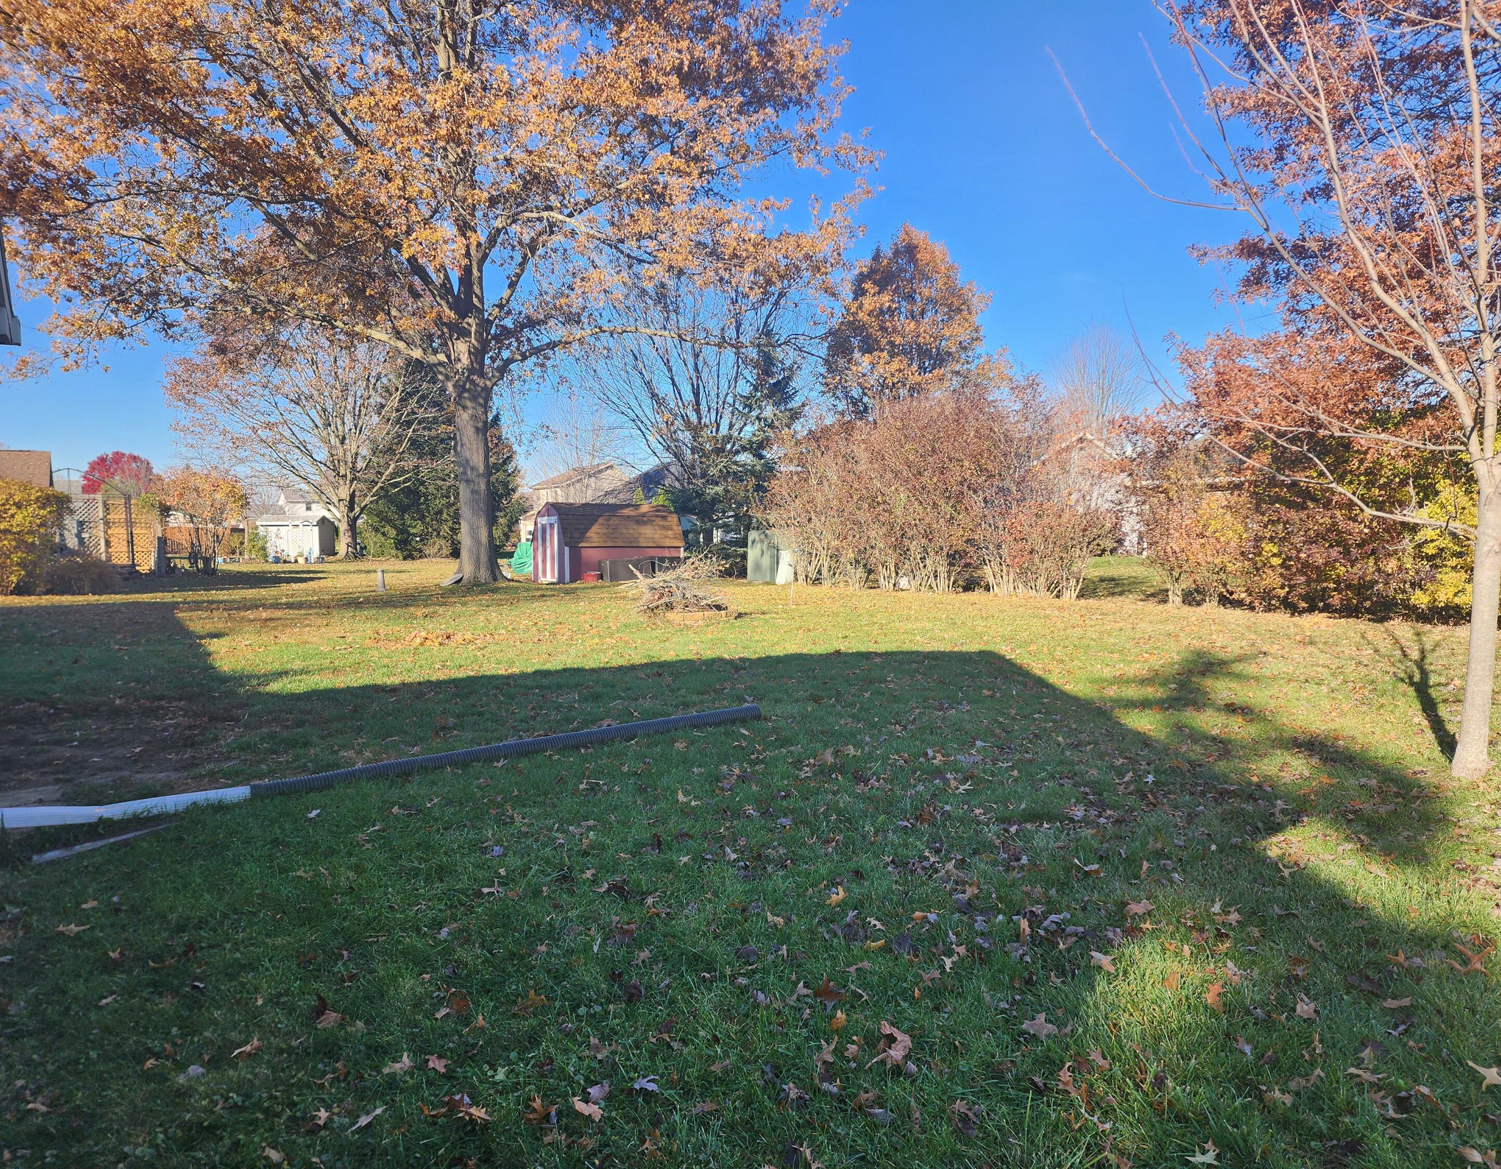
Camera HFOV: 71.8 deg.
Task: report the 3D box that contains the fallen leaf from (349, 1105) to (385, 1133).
[{"bbox_3d":[-0.963,1.342,2.601,0.042,0.030,0.115,2,4,25],"label":"fallen leaf"}]

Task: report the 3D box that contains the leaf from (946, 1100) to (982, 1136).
[{"bbox_3d":[0.537,1.342,2.603,0.090,0.050,0.076,1,4,12],"label":"leaf"}]

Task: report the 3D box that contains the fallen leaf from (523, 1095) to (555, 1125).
[{"bbox_3d":[-0.538,1.340,2.644,0.082,0.040,0.070,-1,4,-12],"label":"fallen leaf"}]

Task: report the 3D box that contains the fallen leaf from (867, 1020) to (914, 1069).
[{"bbox_3d":[0.402,1.320,2.969,0.135,0.075,0.140,0,4,8],"label":"fallen leaf"}]

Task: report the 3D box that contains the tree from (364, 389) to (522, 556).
[{"bbox_3d":[-16.757,-6.222,56.000,8.132,9.613,7.500,-1,4,-17],"label":"tree"}]

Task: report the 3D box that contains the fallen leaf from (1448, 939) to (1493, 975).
[{"bbox_3d":[2.475,1.283,3.555,0.127,0.065,0.159,3,4,35],"label":"fallen leaf"}]

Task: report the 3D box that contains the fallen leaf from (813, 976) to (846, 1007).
[{"bbox_3d":[0.253,1.299,3.307,0.105,0.050,0.107,0,4,4],"label":"fallen leaf"}]

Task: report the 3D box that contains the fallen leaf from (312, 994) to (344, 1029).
[{"bbox_3d":[-1.296,1.307,3.172,0.090,0.060,0.102,-1,4,-23],"label":"fallen leaf"}]

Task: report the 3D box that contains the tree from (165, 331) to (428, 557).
[{"bbox_3d":[-22.622,-7.062,52.000,12.870,11.617,12.870,-2,4,-23],"label":"tree"}]

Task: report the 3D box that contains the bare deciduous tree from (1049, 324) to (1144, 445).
[{"bbox_3d":[22.707,-9.634,68.000,6.316,14.871,6.316,1,4,18],"label":"bare deciduous tree"}]

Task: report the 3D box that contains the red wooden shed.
[{"bbox_3d":[-4.278,-1.323,31.303,3.850,2.360,2.400,-2,4,-34],"label":"red wooden shed"}]

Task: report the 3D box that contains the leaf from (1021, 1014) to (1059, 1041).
[{"bbox_3d":[0.860,1.313,3.072,0.108,0.035,0.096,1,4,16],"label":"leaf"}]

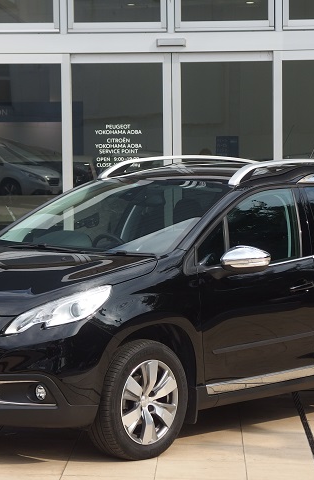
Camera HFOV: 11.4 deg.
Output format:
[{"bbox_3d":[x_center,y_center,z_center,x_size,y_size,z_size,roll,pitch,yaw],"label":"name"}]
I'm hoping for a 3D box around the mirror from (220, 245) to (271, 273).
[{"bbox_3d":[0.479,0.100,8.524,0.220,0.145,0.165,3,4,41],"label":"mirror"}]

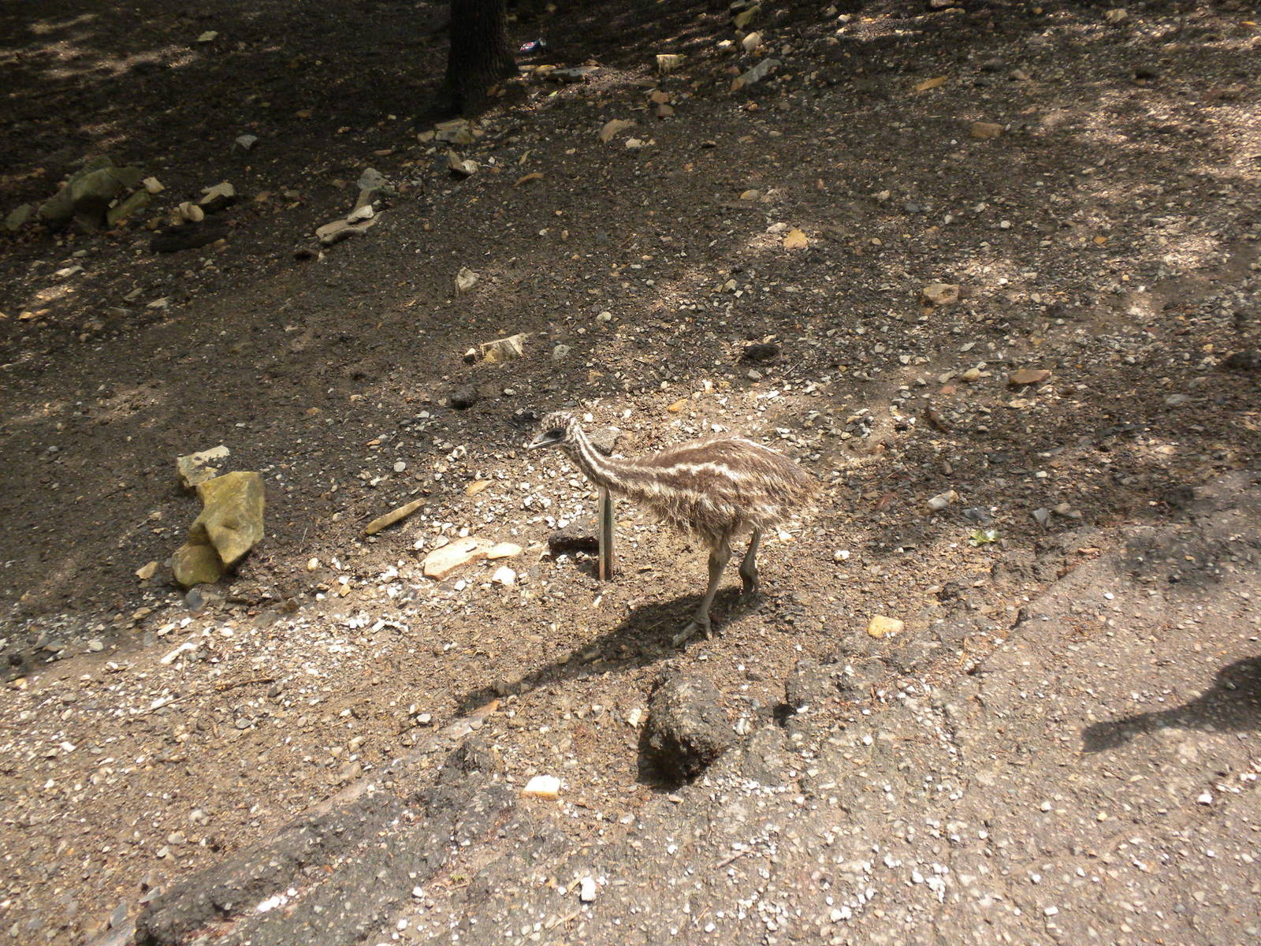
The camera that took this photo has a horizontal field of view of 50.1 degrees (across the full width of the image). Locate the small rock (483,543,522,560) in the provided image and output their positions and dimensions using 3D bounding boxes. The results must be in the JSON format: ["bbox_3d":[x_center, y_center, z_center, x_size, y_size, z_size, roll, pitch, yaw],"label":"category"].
[{"bbox_3d":[-0.249,0.153,2.640,0.066,0.018,0.036,-8,32,-13],"label":"small rock"}]

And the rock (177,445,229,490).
[{"bbox_3d":[-0.914,-0.011,2.882,0.110,0.050,0.085,-8,32,-13],"label":"rock"}]

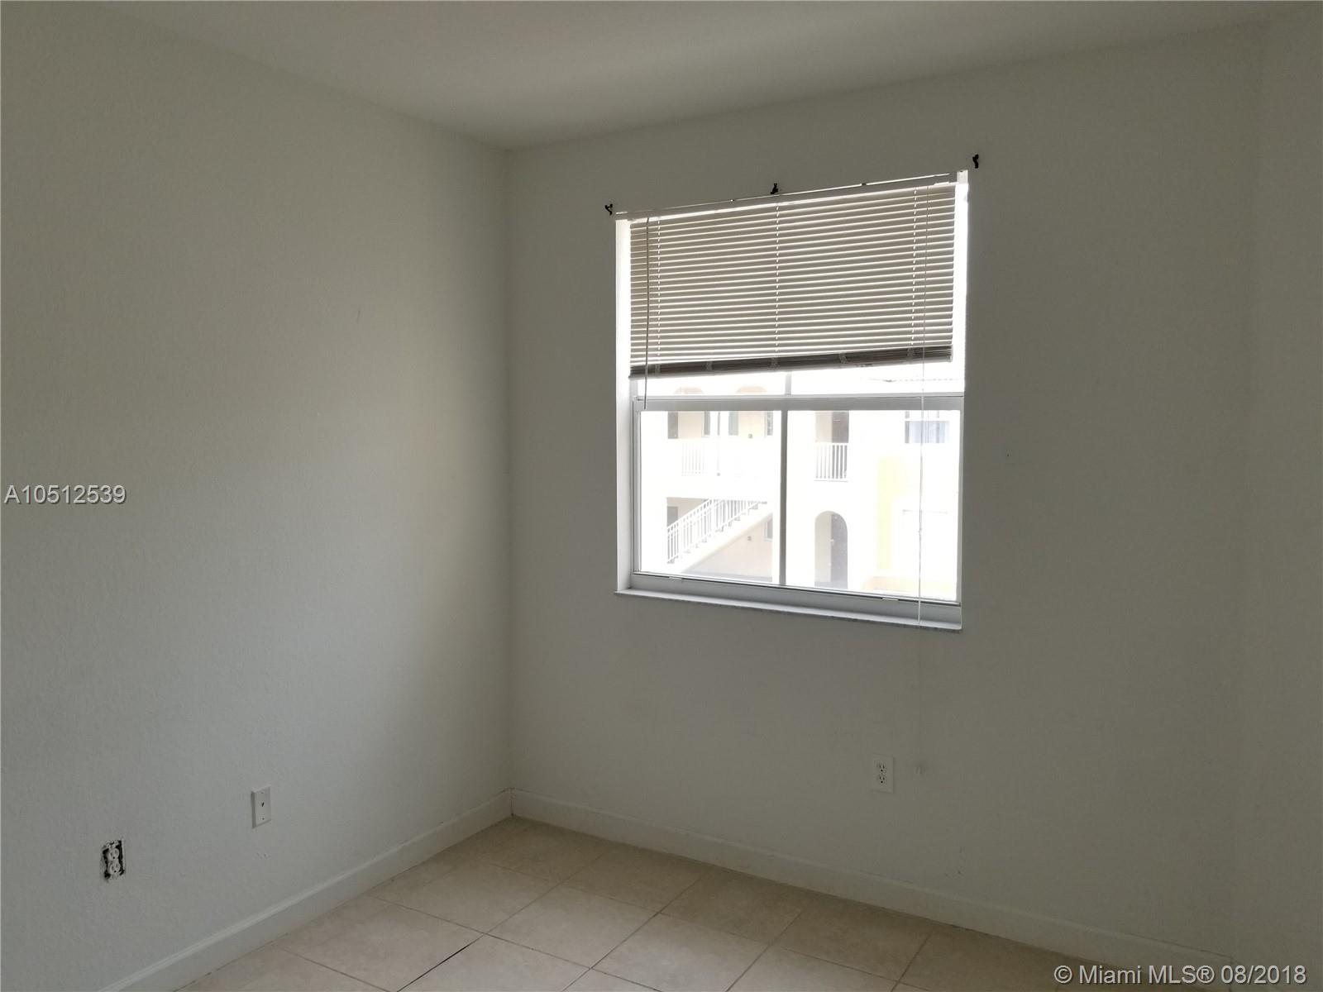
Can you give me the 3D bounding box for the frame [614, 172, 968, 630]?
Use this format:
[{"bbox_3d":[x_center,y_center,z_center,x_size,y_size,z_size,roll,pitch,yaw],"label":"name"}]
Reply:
[{"bbox_3d":[0.415,-0.318,3.486,1.301,1.430,0.120,2,5,31],"label":"frame"}]

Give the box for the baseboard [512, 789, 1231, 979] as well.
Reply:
[{"bbox_3d":[0.501,1.322,3.489,2.612,0.108,0.015,2,5,31],"label":"baseboard"}]

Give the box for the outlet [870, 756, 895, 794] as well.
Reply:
[{"bbox_3d":[0.738,0.929,3.325,0.080,0.125,0.010,2,5,31],"label":"outlet"}]

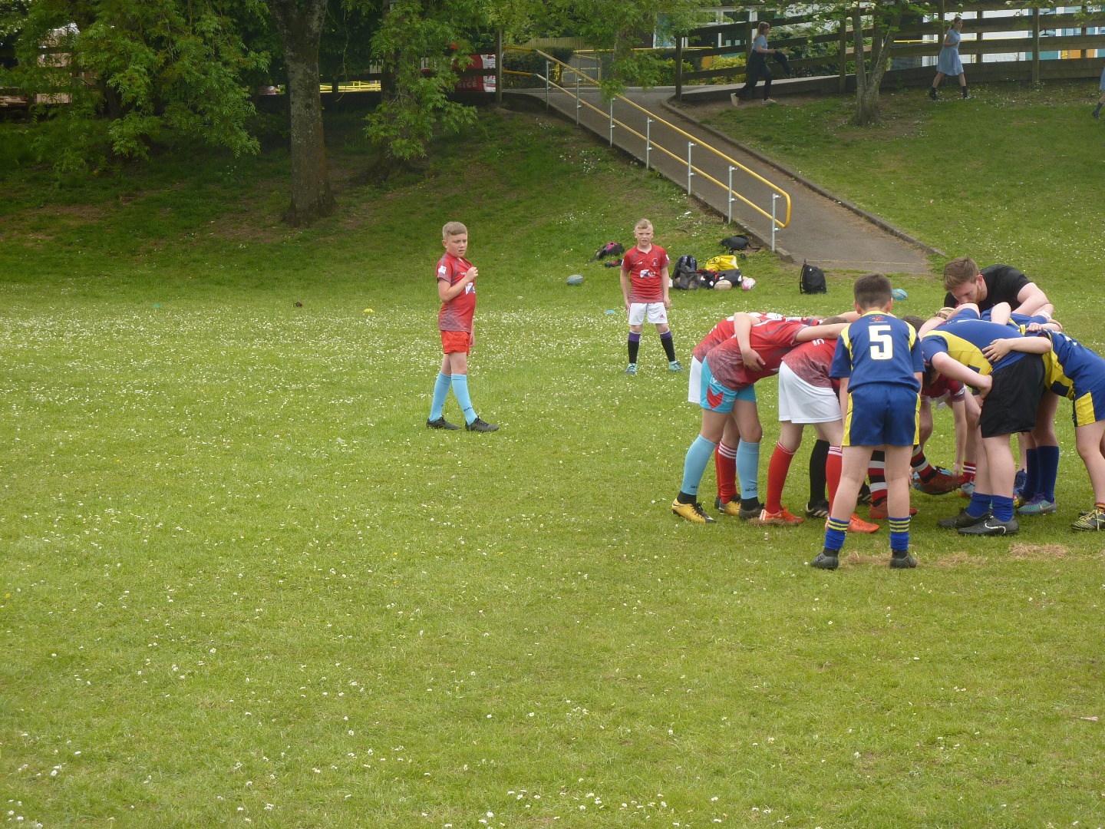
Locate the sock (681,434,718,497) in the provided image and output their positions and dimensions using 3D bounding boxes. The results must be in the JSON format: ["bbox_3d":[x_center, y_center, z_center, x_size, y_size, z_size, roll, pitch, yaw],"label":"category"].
[{"bbox_3d":[0.712,0.253,13.930,0.115,0.300,0.100,21,11,17],"label":"sock"}]

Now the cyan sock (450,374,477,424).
[{"bbox_3d":[-0.610,-0.107,19.800,0.120,0.350,0.105,-12,4,19],"label":"cyan sock"}]

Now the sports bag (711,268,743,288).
[{"bbox_3d":[2.707,-2.117,44.600,0.500,0.300,0.290,0,4,3],"label":"sports bag"}]

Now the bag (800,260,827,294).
[{"bbox_3d":[4.018,-2.105,44.200,0.250,0.490,0.320,4,6,44],"label":"bag"}]

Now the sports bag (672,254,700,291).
[{"bbox_3d":[1.967,-2.094,42.500,0.420,0.510,0.300,0,4,0],"label":"sports bag"}]

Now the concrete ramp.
[{"bbox_3d":[3.044,-4.447,52.219,2.800,3.300,15.200,-1,5,-16],"label":"concrete ramp"}]

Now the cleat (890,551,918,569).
[{"bbox_3d":[1.501,0.617,12.260,0.090,0.085,0.240,2,5,24],"label":"cleat"}]

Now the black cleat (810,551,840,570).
[{"bbox_3d":[1.268,0.678,13.400,0.088,0.095,0.235,-1,5,-21],"label":"black cleat"}]

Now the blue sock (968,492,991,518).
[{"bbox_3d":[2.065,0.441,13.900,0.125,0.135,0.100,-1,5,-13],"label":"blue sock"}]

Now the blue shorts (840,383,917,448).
[{"bbox_3d":[1.418,-0.002,12.400,0.335,0.300,0.250,1,5,8],"label":"blue shorts"}]

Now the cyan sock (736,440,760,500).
[{"bbox_3d":[0.958,0.272,14.050,0.115,0.290,0.100,1,5,18],"label":"cyan sock"}]

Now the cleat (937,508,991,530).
[{"bbox_3d":[1.958,0.493,13.620,0.275,0.100,0.100,1,4,10],"label":"cleat"}]

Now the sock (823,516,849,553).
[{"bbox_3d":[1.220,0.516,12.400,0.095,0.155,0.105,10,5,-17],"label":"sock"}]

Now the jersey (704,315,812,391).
[{"bbox_3d":[1.087,-0.324,15.100,0.570,0.310,0.450,-27,6,-7],"label":"jersey"}]

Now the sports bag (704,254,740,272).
[{"bbox_3d":[2.544,-2.226,43.200,0.520,0.360,0.300,0,4,0],"label":"sports bag"}]

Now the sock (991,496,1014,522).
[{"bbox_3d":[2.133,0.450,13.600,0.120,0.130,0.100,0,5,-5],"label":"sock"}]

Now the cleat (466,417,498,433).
[{"bbox_3d":[-0.488,0.068,19.800,0.245,0.105,0.095,1,5,13],"label":"cleat"}]

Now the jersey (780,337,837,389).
[{"bbox_3d":[1.479,-0.287,14.800,0.570,0.300,0.440,-26,6,-7],"label":"jersey"}]

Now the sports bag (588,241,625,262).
[{"bbox_3d":[0.906,-2.683,47.500,0.580,0.340,0.360,-1,5,-11],"label":"sports bag"}]

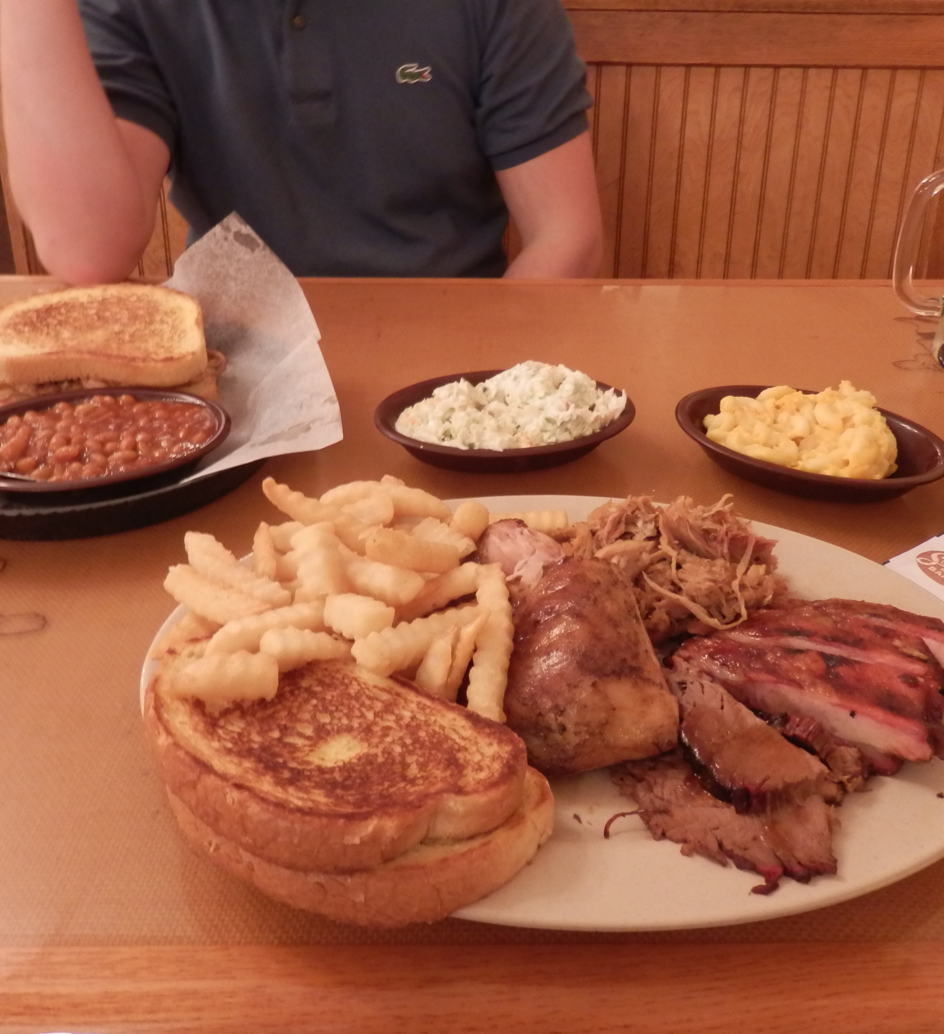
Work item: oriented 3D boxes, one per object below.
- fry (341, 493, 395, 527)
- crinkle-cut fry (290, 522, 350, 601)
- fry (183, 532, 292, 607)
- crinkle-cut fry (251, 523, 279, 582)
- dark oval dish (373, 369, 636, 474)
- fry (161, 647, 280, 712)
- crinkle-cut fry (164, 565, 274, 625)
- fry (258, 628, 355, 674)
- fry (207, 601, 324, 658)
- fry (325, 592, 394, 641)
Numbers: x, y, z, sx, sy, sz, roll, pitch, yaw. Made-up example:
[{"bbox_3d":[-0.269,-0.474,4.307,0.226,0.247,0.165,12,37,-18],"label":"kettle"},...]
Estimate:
[{"bbox_3d":[-0.050,-0.003,0.474,0.025,0.012,0.013,-1,33,-2],"label":"fry"},{"bbox_3d":[-0.064,0.019,0.419,0.017,0.014,0.041,-6,41,-9],"label":"crinkle-cut fry"},{"bbox_3d":[-0.105,0.023,0.444,0.054,0.011,0.014,27,40,20],"label":"fry"},{"bbox_3d":[-0.097,0.016,0.466,0.009,0.010,0.033,-6,47,-10],"label":"crinkle-cut fry"},{"bbox_3d":[0.021,-0.052,0.607,0.156,0.030,0.116,-3,33,-5],"label":"dark oval dish"},{"bbox_3d":[-0.091,0.059,0.362,0.040,0.013,0.015,-3,33,0],"label":"fry"},{"bbox_3d":[-0.109,0.034,0.431,0.046,0.012,0.014,12,34,7],"label":"crinkle-cut fry"},{"bbox_3d":[-0.061,0.049,0.371,0.032,0.013,0.014,1,32,-23],"label":"fry"},{"bbox_3d":[-0.082,0.045,0.406,0.049,0.011,0.011,-15,36,-23],"label":"fry"},{"bbox_3d":[-0.044,0.038,0.383,0.023,0.013,0.015,10,35,18],"label":"fry"}]

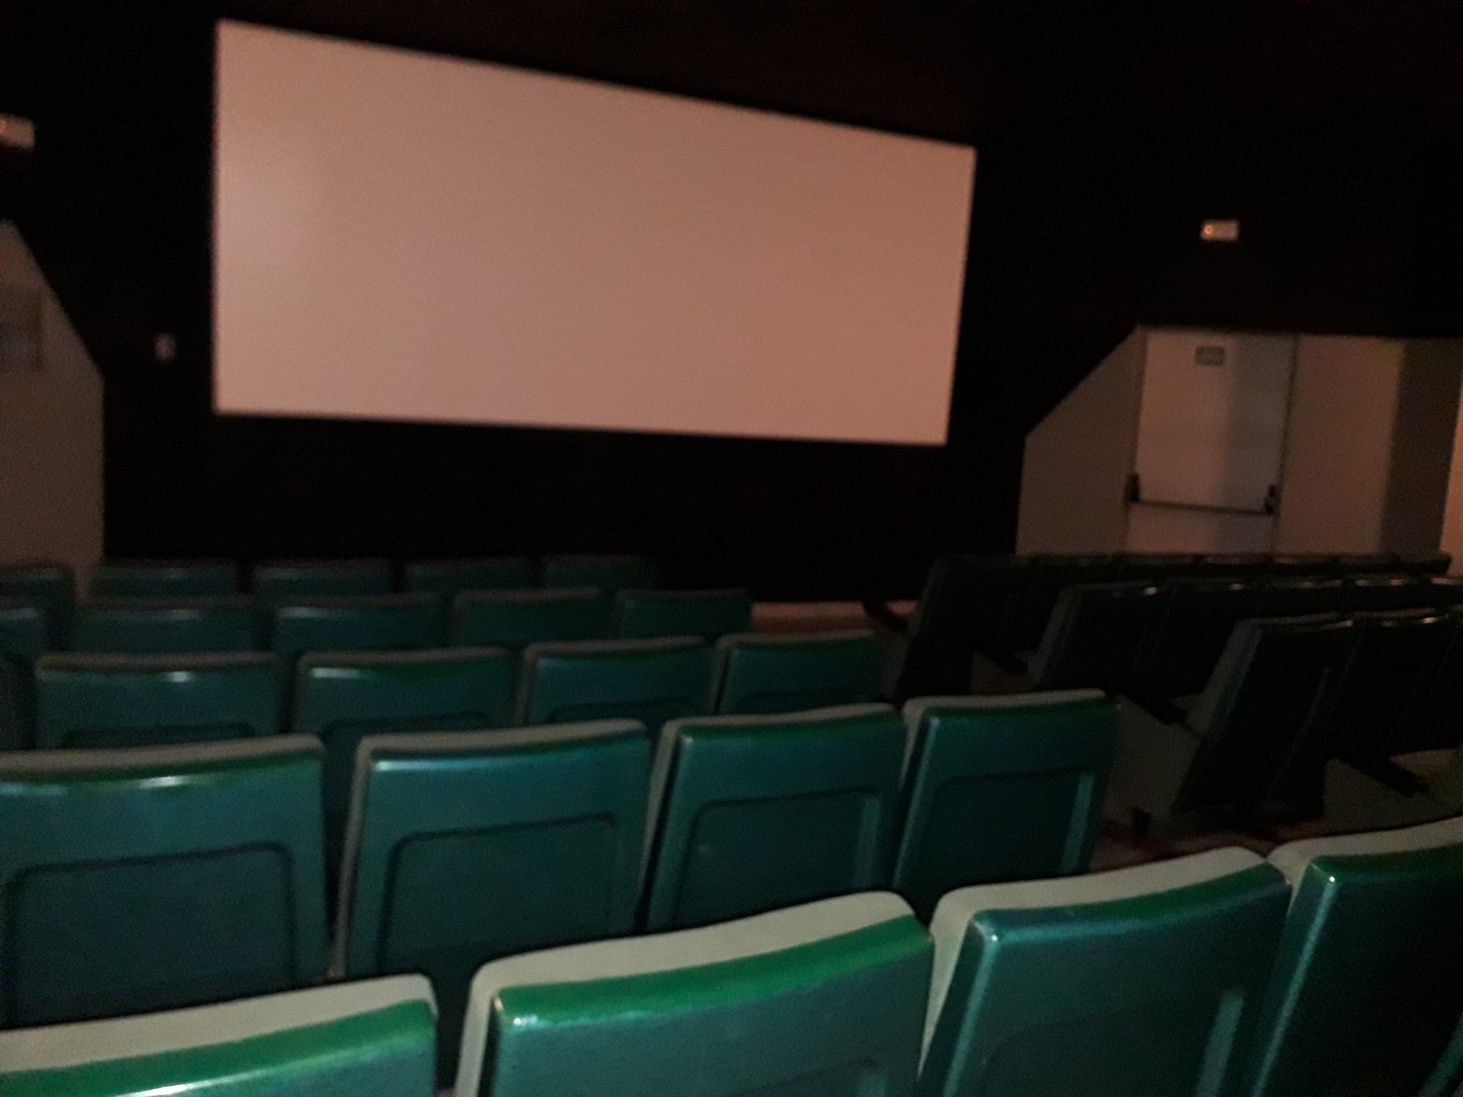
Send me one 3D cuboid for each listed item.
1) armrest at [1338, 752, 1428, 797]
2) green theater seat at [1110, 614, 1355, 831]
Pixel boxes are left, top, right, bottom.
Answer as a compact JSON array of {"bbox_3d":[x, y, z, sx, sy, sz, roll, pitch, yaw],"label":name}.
[{"bbox_3d":[1.993,0.682,3.511,0.067,0.053,0.302,0,17,-24],"label":"armrest"},{"bbox_3d":[1.906,0.670,4.396,0.616,0.924,0.627,0,8,-24],"label":"green theater seat"}]

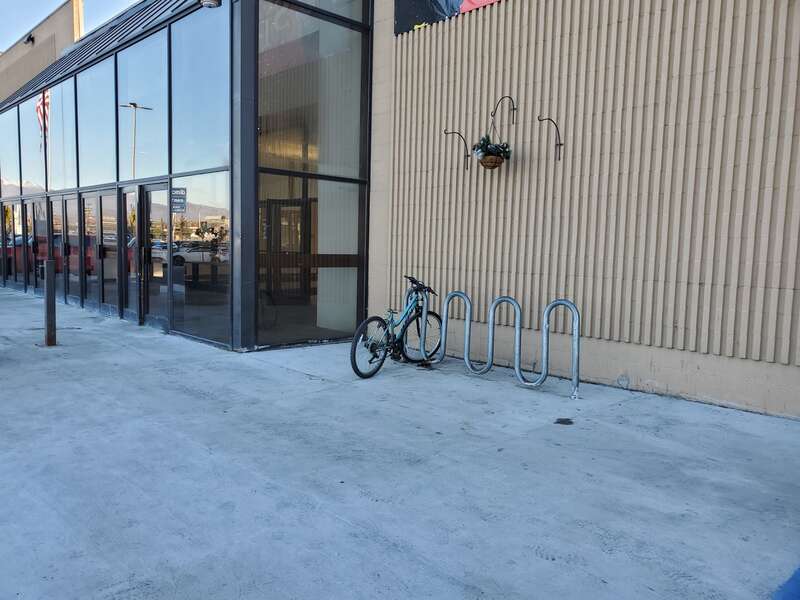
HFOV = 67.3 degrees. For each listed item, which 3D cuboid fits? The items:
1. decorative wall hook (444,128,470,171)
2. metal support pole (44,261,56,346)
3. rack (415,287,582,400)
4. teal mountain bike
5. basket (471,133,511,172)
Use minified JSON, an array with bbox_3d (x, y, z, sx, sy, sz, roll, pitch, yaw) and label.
[{"bbox_3d":[0.652,-1.719,6.906,0.050,0.415,0.430,7,8,44],"label":"decorative wall hook"},{"bbox_3d":[-4.229,0.034,7.271,0.098,1.040,0.098,7,8,44],"label":"metal support pole"},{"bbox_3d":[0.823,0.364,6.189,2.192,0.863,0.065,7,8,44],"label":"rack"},{"bbox_3d":[0.037,0.282,6.317,0.620,0.970,1.600,15,12,31],"label":"teal mountain bike"},{"bbox_3d":[0.984,-1.553,6.326,0.390,0.360,0.390,2,5,0],"label":"basket"}]

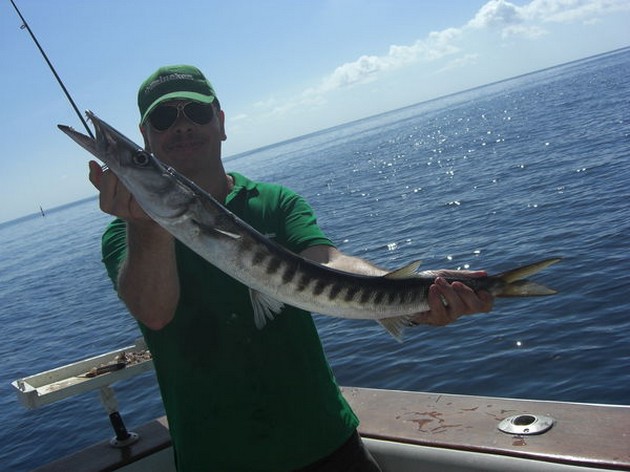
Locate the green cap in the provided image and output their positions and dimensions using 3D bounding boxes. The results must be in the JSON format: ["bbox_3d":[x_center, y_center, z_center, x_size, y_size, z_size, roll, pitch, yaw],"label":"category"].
[{"bbox_3d":[-0.294,-0.305,1.490,0.178,0.130,0.265,-11,4,-4],"label":"green cap"}]

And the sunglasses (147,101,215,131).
[{"bbox_3d":[-0.291,-0.254,1.500,0.143,0.053,0.140,-7,4,-7],"label":"sunglasses"}]

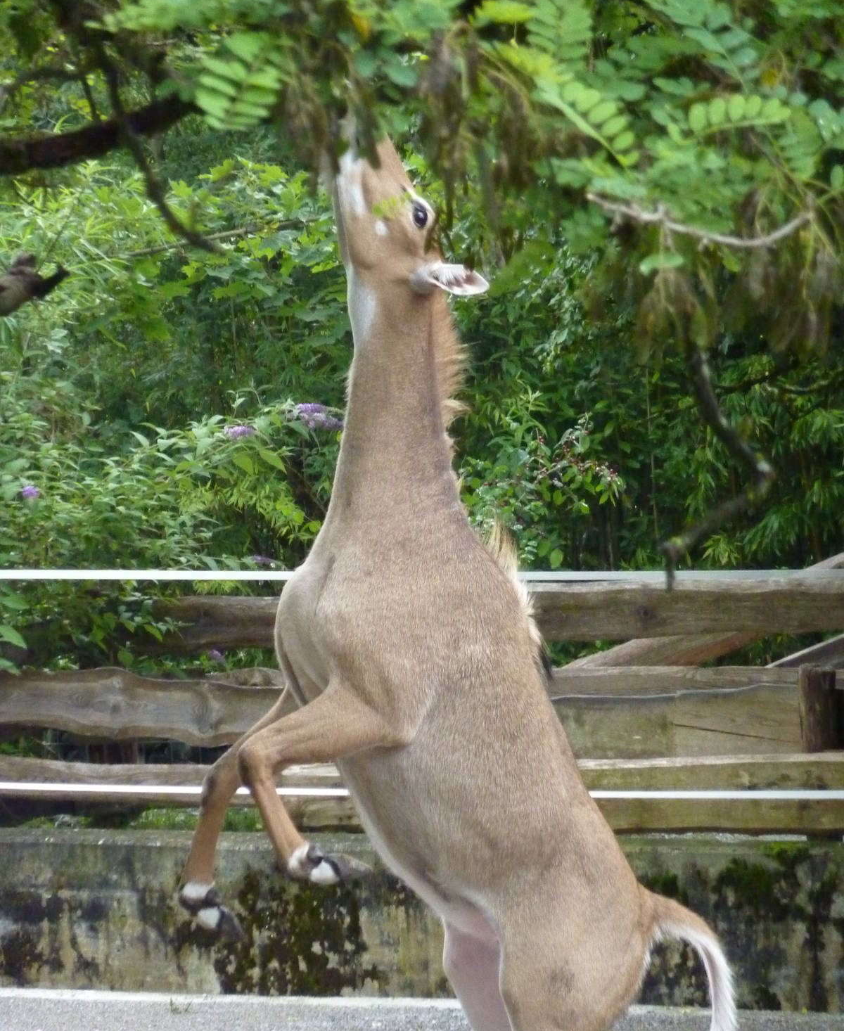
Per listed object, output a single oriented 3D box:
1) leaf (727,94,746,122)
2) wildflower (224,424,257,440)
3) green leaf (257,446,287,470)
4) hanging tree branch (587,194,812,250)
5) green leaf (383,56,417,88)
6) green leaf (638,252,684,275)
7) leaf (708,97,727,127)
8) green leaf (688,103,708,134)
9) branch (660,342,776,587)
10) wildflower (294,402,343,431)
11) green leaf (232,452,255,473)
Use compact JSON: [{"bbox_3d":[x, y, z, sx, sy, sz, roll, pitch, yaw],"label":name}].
[{"bbox_3d":[0.488,-0.631,14.000,0.029,0.044,0.015,0,1,0],"label":"leaf"},{"bbox_3d":[-0.573,-0.263,28.500,0.105,0.047,0.055,0,1,0],"label":"wildflower"},{"bbox_3d":[-0.471,-0.179,28.500,0.116,0.050,0.045,41,0,0],"label":"green leaf"},{"bbox_3d":[0.430,-0.454,14.000,0.349,0.087,0.120,0,1,0],"label":"hanging tree branch"},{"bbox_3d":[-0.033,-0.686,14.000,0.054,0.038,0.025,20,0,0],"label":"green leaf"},{"bbox_3d":[0.372,-0.390,14.000,0.071,0.035,0.035,0,1,0],"label":"green leaf"},{"bbox_3d":[0.457,-0.625,14.000,0.030,0.045,0.015,0,1,0],"label":"leaf"},{"bbox_3d":[0.427,-0.616,14.000,0.030,0.046,0.015,0,1,0],"label":"green leaf"},{"bbox_3d":[0.484,-0.086,14.800,0.189,0.406,0.150,0,1,0],"label":"branch"},{"bbox_3d":[-0.326,-0.310,28.500,0.158,0.091,0.100,0,1,0],"label":"wildflower"},{"bbox_3d":[-0.566,-0.164,28.500,0.055,0.086,0.045,-40,0,0],"label":"green leaf"}]

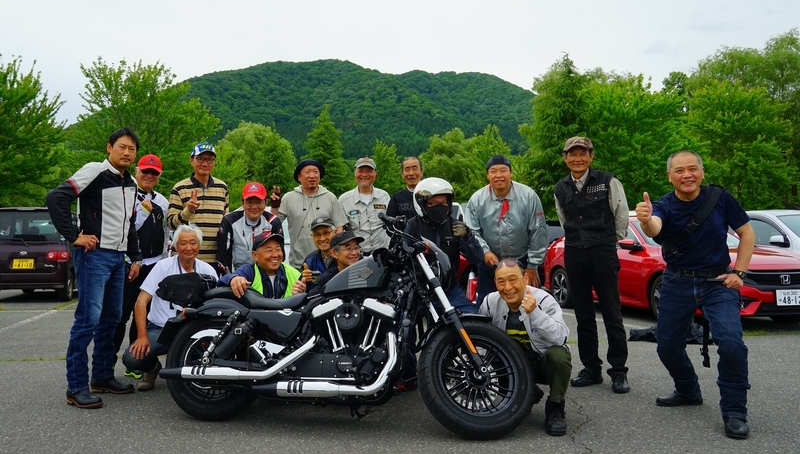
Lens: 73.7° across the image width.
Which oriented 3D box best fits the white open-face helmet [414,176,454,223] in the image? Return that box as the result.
[{"bbox_3d":[0.204,-0.173,3.300,0.255,0.265,0.310,0,9,-18],"label":"white open-face helmet"}]

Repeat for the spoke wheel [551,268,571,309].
[{"bbox_3d":[2.699,1.003,8.700,0.230,0.640,0.640,1,-1,-9],"label":"spoke wheel"}]

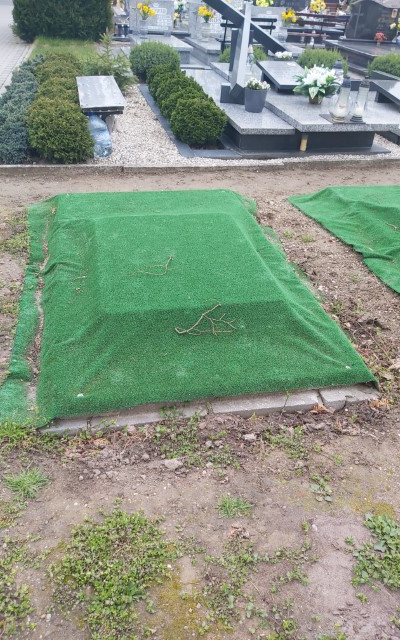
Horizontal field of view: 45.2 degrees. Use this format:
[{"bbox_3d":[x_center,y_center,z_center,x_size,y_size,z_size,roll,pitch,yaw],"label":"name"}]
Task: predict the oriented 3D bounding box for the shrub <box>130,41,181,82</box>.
[{"bbox_3d":[-0.649,-3.759,6.994,0.730,0.530,0.730,-5,36,-12],"label":"shrub"}]

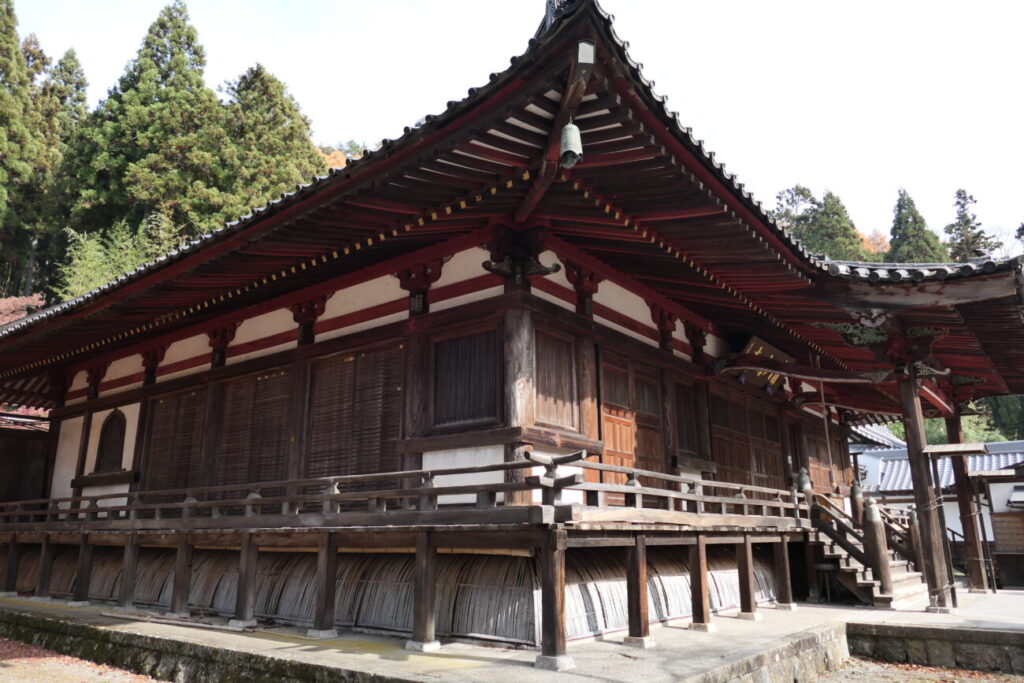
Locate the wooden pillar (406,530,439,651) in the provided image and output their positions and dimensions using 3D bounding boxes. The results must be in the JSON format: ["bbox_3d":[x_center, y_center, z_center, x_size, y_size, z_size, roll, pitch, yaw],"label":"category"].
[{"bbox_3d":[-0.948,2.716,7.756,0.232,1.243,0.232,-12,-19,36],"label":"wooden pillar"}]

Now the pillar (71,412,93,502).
[{"bbox_3d":[-10.451,3.074,17.240,0.280,2.750,0.280,-12,-19,36],"label":"pillar"}]

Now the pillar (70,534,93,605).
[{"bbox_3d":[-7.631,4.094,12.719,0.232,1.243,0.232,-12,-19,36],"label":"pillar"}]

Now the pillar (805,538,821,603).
[{"bbox_3d":[5.358,4.069,12.775,0.170,1.160,0.170,-12,-19,36],"label":"pillar"}]

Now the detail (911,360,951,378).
[{"bbox_3d":[7.390,0.494,12.537,0.588,0.271,0.181,-12,-19,36],"label":"detail"}]

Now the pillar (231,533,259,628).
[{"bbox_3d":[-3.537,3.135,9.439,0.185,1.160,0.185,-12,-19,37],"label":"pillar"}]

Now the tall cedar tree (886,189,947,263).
[{"bbox_3d":[30.809,-1.039,51.228,6.500,22.000,6.500,-10,-18,31],"label":"tall cedar tree"}]

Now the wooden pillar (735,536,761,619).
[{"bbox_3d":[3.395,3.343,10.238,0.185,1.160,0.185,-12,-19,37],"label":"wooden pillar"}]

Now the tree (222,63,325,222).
[{"bbox_3d":[-16.230,-9.041,46.053,8.000,20.500,8.000,-12,-19,36],"label":"tree"}]

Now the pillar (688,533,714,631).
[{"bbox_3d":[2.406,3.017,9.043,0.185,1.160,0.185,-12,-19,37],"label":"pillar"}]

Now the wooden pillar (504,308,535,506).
[{"bbox_3d":[0.084,0.968,9.727,0.370,3.000,0.370,0,-15,0],"label":"wooden pillar"}]

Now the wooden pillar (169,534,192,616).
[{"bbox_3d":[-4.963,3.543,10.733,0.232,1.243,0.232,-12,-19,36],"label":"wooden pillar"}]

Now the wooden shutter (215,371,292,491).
[{"bbox_3d":[-5.011,1.955,13.557,2.400,2.700,0.090,-12,-19,37],"label":"wooden shutter"}]

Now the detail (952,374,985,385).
[{"bbox_3d":[10.732,0.893,16.708,0.633,0.226,0.192,-12,-19,36],"label":"detail"}]

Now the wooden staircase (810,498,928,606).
[{"bbox_3d":[7.471,4.252,14.557,1.299,1.842,4.802,-12,-19,36],"label":"wooden staircase"}]

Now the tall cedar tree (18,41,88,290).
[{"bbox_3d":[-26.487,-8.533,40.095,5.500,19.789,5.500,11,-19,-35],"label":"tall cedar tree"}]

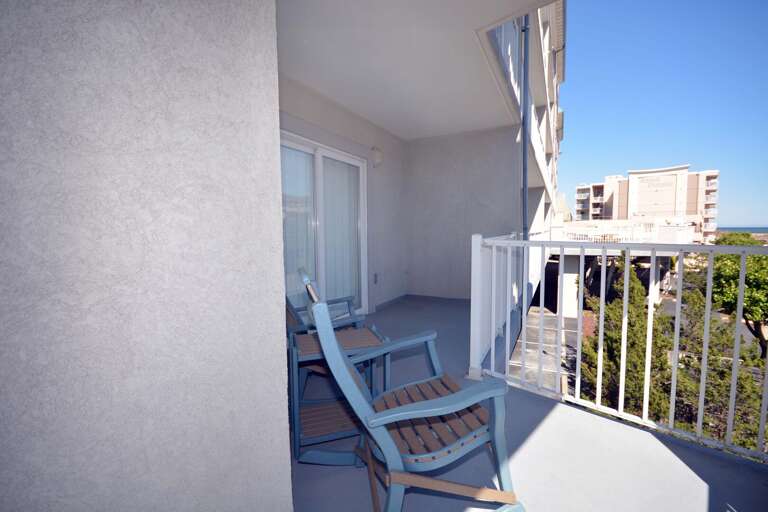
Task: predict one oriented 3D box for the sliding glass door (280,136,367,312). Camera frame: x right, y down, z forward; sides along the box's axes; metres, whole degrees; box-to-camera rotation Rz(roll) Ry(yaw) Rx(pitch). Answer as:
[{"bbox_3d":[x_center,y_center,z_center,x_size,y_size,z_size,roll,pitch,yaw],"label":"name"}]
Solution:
[{"bbox_3d":[-0.729,-0.182,3.527,0.120,2.060,1.860,2,5,30],"label":"sliding glass door"}]

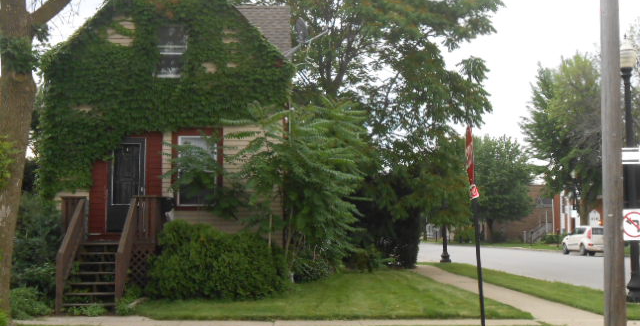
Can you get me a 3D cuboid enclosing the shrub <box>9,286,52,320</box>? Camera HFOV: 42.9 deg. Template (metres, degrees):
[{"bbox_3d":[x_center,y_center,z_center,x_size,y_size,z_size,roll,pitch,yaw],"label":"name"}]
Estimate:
[{"bbox_3d":[-5.540,2.660,15.600,0.800,0.580,0.750,0,-4,0],"label":"shrub"}]

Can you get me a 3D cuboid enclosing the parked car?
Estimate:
[{"bbox_3d":[15.330,4.370,46.000,1.810,1.630,4.600,0,-4,0],"label":"parked car"}]

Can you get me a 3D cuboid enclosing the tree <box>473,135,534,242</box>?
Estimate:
[{"bbox_3d":[16.700,2.400,76.000,7.000,9.900,7.000,0,-4,0],"label":"tree"}]

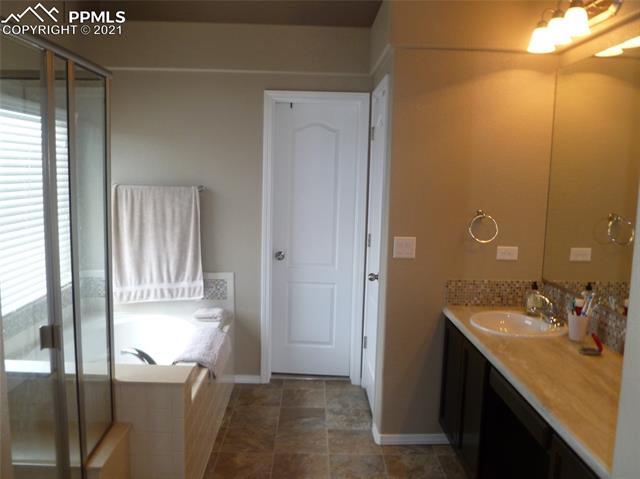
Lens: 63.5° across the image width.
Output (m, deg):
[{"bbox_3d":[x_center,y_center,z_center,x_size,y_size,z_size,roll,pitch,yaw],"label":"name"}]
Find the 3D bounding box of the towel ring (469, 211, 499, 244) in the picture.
[{"bbox_3d":[0.886,-0.070,2.807,0.158,0.178,0.070,1,7,-1],"label":"towel ring"}]

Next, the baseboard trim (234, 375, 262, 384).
[{"bbox_3d":[-0.528,1.025,3.802,0.198,0.062,0.014,1,7,-1],"label":"baseboard trim"}]

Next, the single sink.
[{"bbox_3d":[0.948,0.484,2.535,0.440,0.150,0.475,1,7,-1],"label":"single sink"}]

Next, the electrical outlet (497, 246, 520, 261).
[{"bbox_3d":[1.043,0.080,2.868,0.115,0.073,0.010,1,7,-1],"label":"electrical outlet"}]

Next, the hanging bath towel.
[{"bbox_3d":[-1.125,0.044,3.587,0.635,0.820,0.090,1,7,-1],"label":"hanging bath towel"}]

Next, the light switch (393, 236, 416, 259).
[{"bbox_3d":[0.463,0.045,2.819,0.117,0.115,0.012,1,7,-1],"label":"light switch"}]

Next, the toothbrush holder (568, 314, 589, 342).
[{"bbox_3d":[1.169,0.392,2.342,0.087,0.117,0.087,1,7,-1],"label":"toothbrush holder"}]

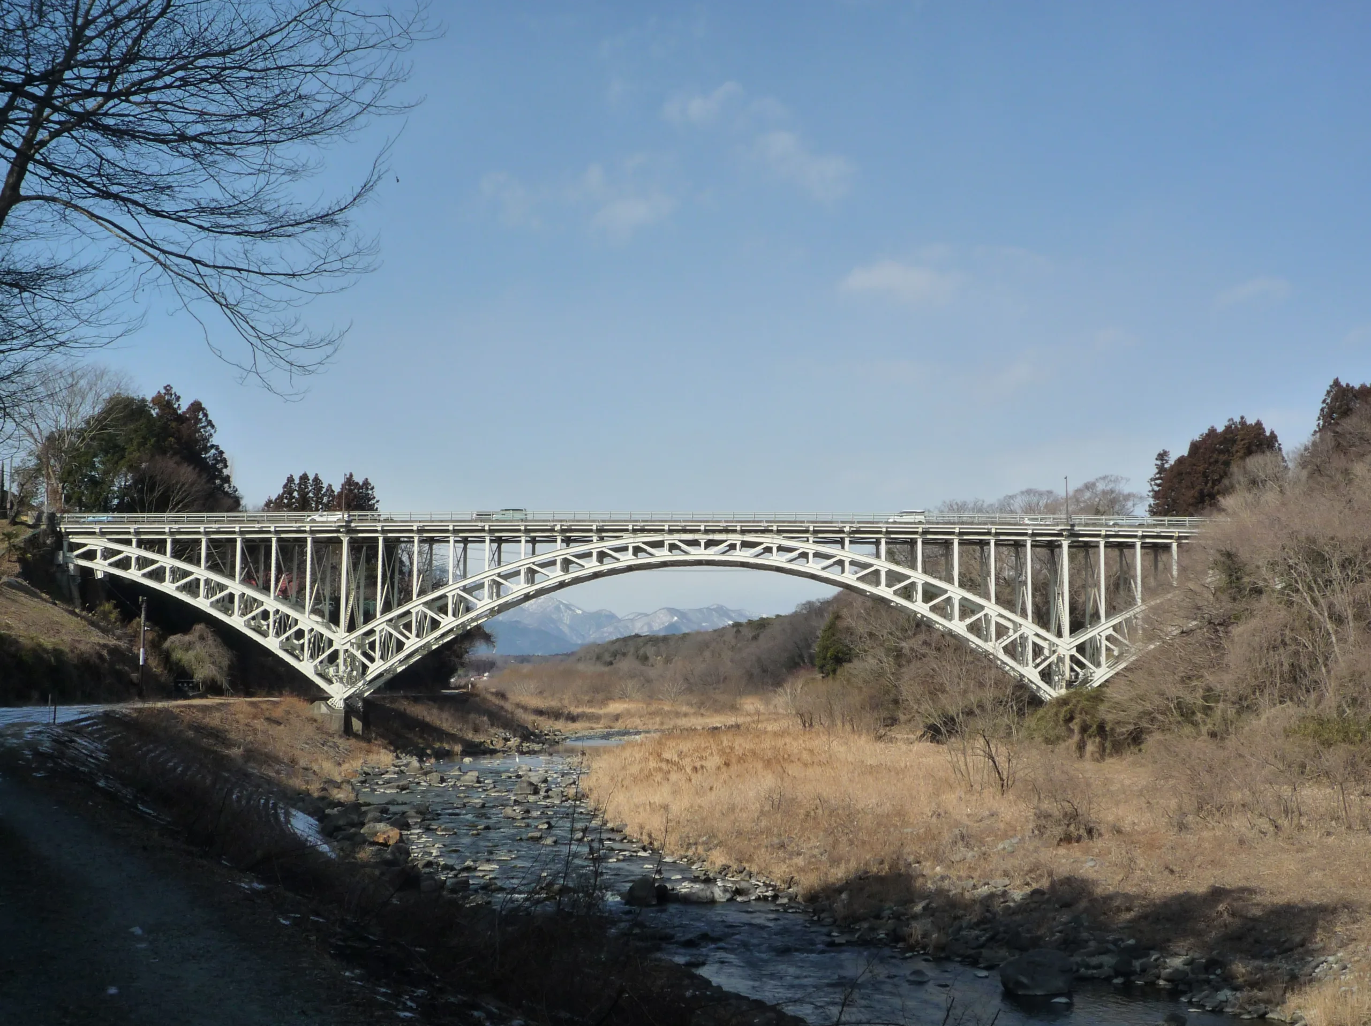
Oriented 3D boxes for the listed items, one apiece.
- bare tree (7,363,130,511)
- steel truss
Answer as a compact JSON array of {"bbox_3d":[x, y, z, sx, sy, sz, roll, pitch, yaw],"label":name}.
[{"bbox_3d":[-66.471,-7.534,180.000,13.500,17.500,13.000,0,-6,2],"label":"bare tree"},{"bbox_3d":[1.786,10.080,167.011,128.510,19.376,9.357,0,-6,2],"label":"steel truss"}]

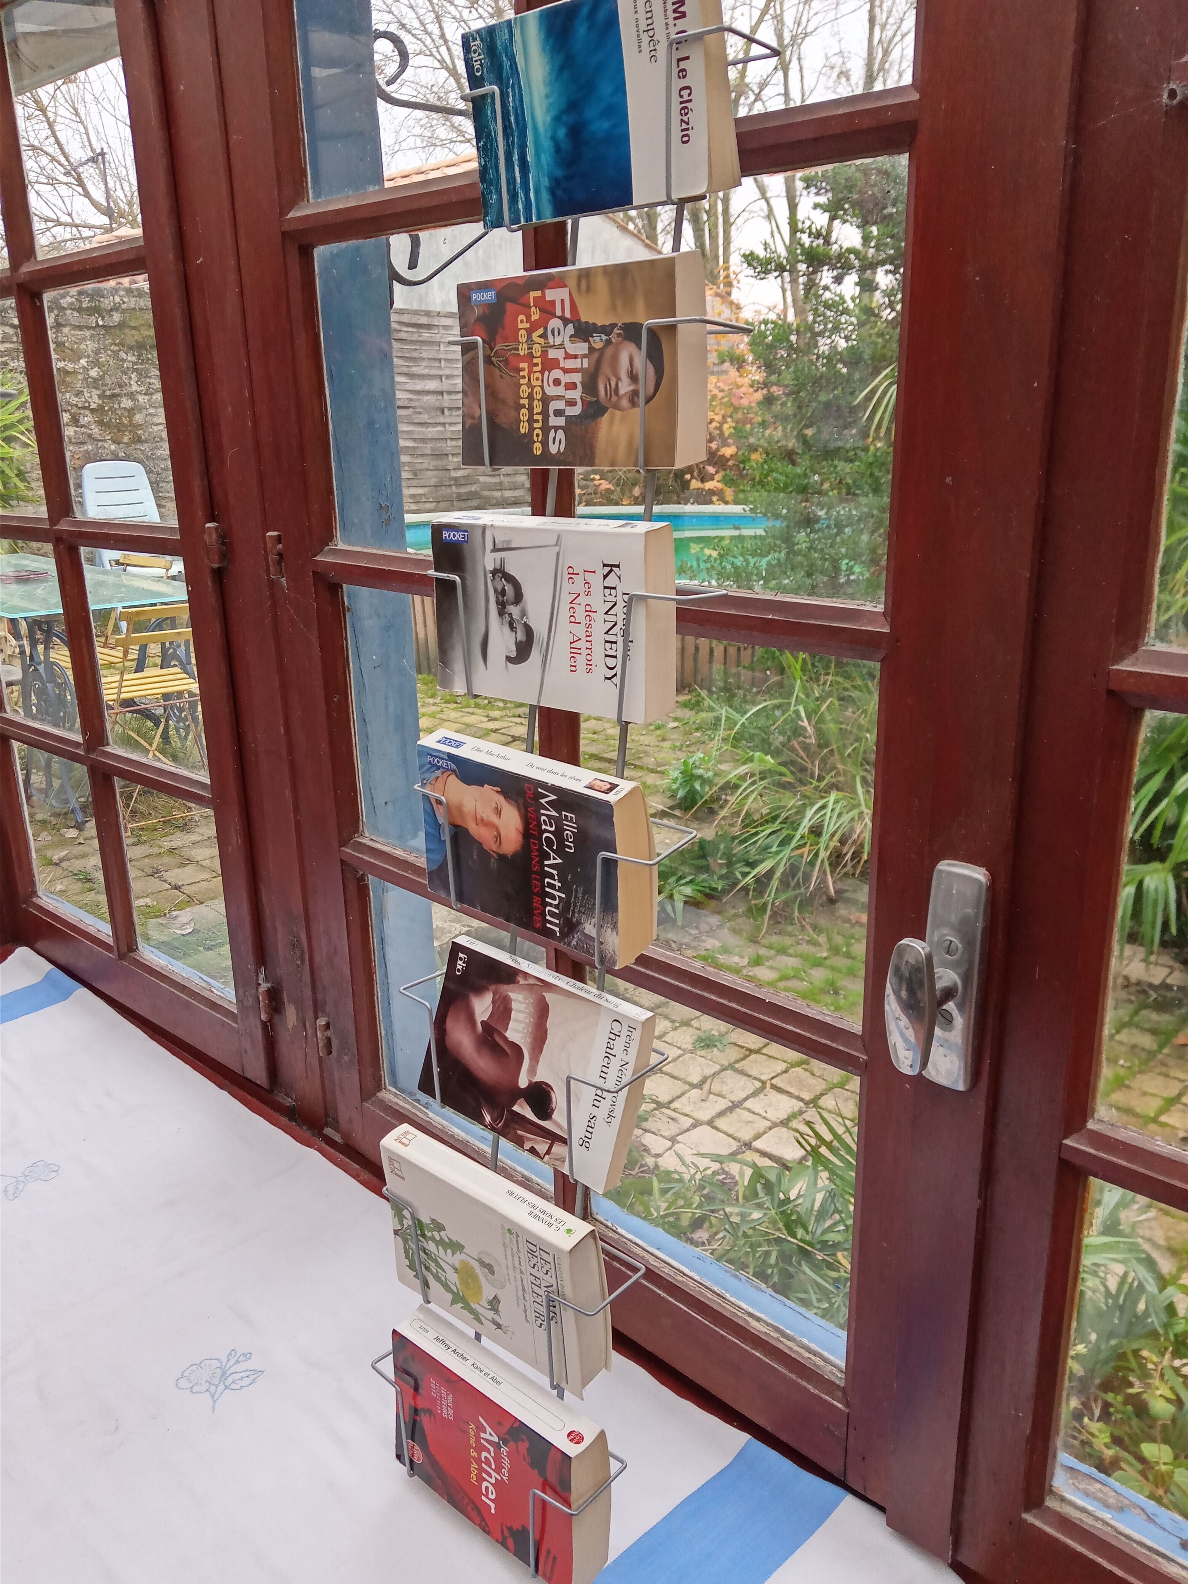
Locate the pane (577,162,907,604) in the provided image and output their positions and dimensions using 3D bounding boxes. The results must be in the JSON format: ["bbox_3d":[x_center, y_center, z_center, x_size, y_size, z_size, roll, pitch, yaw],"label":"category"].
[{"bbox_3d":[0.080,-0.252,0.816,0.010,0.250,0.264,-18,24,-42],"label":"pane"}]

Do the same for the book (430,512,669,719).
[{"bbox_3d":[-0.029,-0.111,0.790,0.177,0.108,0.027,12,22,40],"label":"book"}]

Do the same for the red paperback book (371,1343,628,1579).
[{"bbox_3d":[-0.068,0.450,0.881,0.178,0.111,0.034,14,20,41],"label":"red paperback book"}]

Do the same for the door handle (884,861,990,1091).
[{"bbox_3d":[0.197,0.114,0.743,0.062,0.141,0.036,-18,24,-42],"label":"door handle"}]

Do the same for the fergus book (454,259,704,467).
[{"bbox_3d":[-0.012,-0.249,0.757,0.177,0.108,0.025,13,22,42],"label":"fergus book"}]

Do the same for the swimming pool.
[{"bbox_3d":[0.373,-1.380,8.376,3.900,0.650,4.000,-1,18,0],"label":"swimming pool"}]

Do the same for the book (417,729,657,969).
[{"bbox_3d":[-0.042,0.032,0.820,0.177,0.108,0.028,16,29,40],"label":"book"}]

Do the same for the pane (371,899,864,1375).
[{"bbox_3d":[-0.017,0.251,1.090,0.010,0.243,0.568,-18,24,-42],"label":"pane"}]

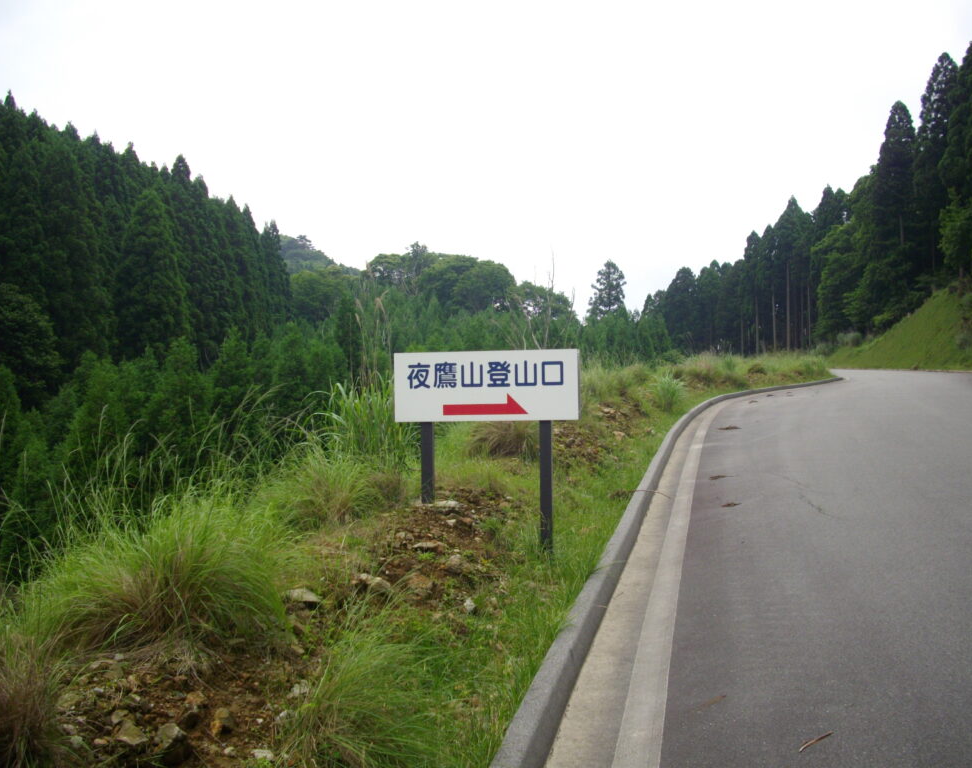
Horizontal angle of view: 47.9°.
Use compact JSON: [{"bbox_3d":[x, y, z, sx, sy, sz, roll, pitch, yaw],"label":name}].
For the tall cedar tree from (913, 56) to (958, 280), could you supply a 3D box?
[{"bbox_3d":[29.700,-14.110,72.000,3.160,15.390,3.160,-1,0,0],"label":"tall cedar tree"}]

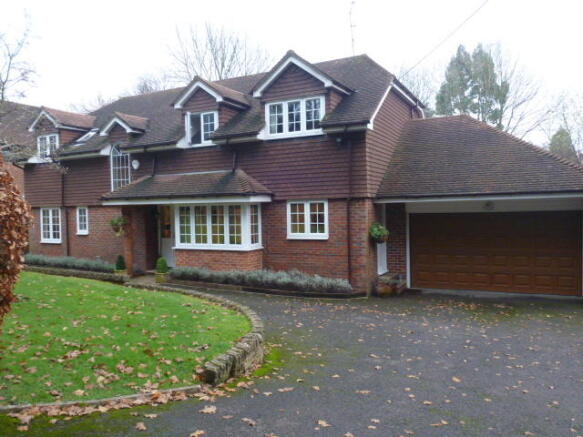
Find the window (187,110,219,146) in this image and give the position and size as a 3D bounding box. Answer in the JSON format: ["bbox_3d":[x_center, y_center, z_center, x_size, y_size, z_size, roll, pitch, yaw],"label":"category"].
[{"bbox_3d":[-2.650,-2.659,13.036,1.180,1.040,0.200,-1,2,26],"label":"window"}]

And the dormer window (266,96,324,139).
[{"bbox_3d":[0.115,-2.672,11.700,1.750,1.040,0.200,-1,2,26],"label":"dormer window"}]

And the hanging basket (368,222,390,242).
[{"bbox_3d":[2.211,0.355,11.100,0.480,0.500,0.480,-1,2,26],"label":"hanging basket"}]

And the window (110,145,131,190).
[{"bbox_3d":[-5.471,-1.591,14.065,0.850,1.480,0.120,-1,0,25],"label":"window"}]

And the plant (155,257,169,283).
[{"bbox_3d":[-3.697,1.456,12.450,0.350,0.730,0.350,-1,0,0],"label":"plant"}]

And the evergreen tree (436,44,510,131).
[{"bbox_3d":[15.932,-7.281,38.305,6.000,15.700,5.800,-1,2,26],"label":"evergreen tree"}]

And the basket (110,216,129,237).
[{"bbox_3d":[-5.500,0.256,14.000,0.530,0.600,0.530,-1,2,26],"label":"basket"}]

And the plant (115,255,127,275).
[{"bbox_3d":[-5.527,1.487,14.150,0.390,0.640,0.390,-1,2,26],"label":"plant"}]

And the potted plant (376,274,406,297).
[{"bbox_3d":[2.602,1.752,11.450,0.720,0.540,0.550,-1,2,26],"label":"potted plant"}]

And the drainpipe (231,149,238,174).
[{"bbox_3d":[-1.560,-1.616,12.159,0.100,0.660,0.100,-1,0,25],"label":"drainpipe"}]

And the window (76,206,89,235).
[{"bbox_3d":[-7.122,0.078,14.954,0.510,0.950,0.120,-1,0,25],"label":"window"}]

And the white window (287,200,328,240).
[{"bbox_3d":[0.425,0.044,11.405,1.150,1.000,0.120,-1,0,25],"label":"white window"}]

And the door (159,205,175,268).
[{"bbox_3d":[-3.945,0.566,14.153,0.900,2.070,0.100,-1,0,25],"label":"door"}]

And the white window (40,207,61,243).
[{"bbox_3d":[-8.594,0.251,15.649,1.050,1.260,0.120,-1,0,25],"label":"white window"}]

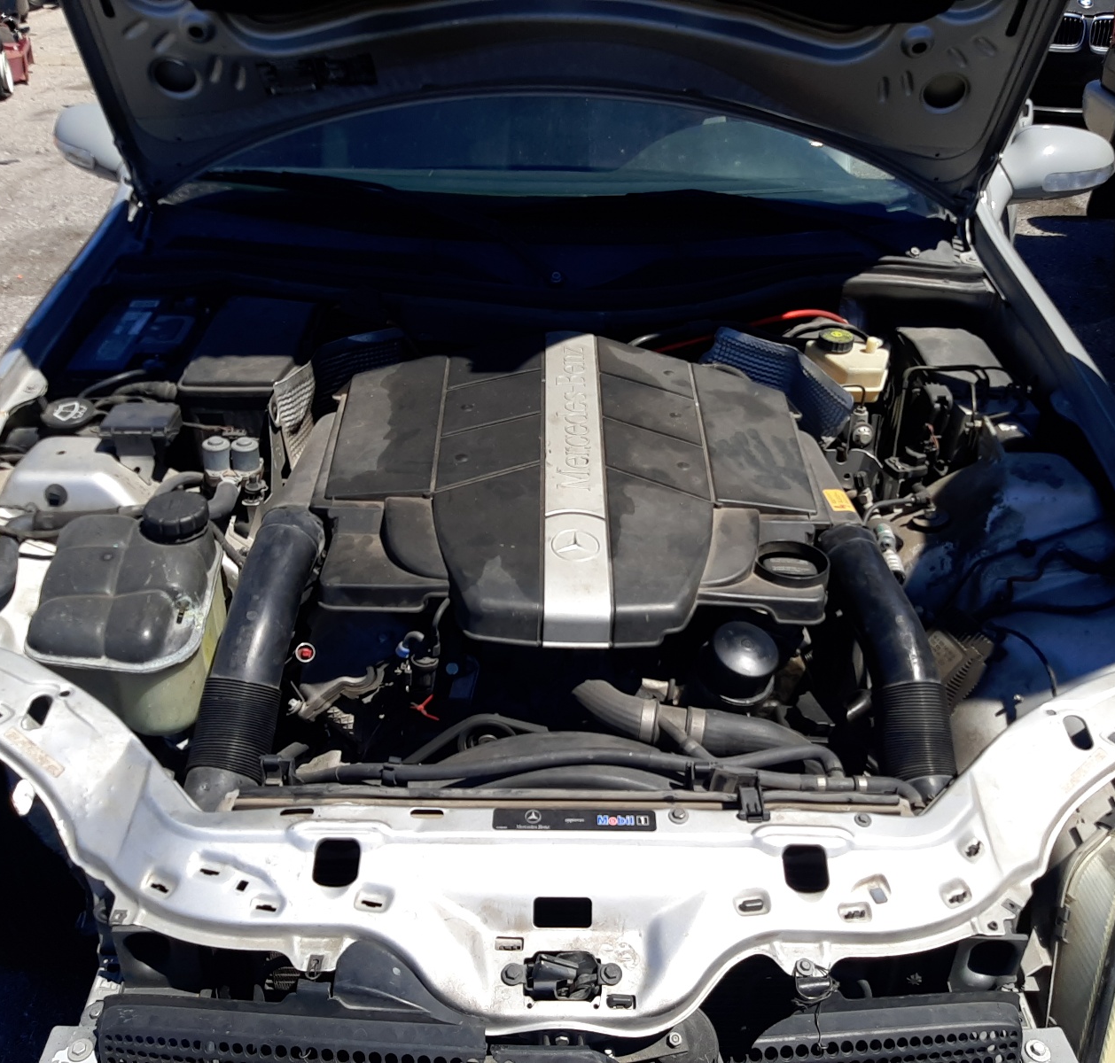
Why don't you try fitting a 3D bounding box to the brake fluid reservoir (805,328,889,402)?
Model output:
[{"bbox_3d":[0.441,-0.260,1.624,0.105,0.115,0.135,1,35,0],"label":"brake fluid reservoir"}]

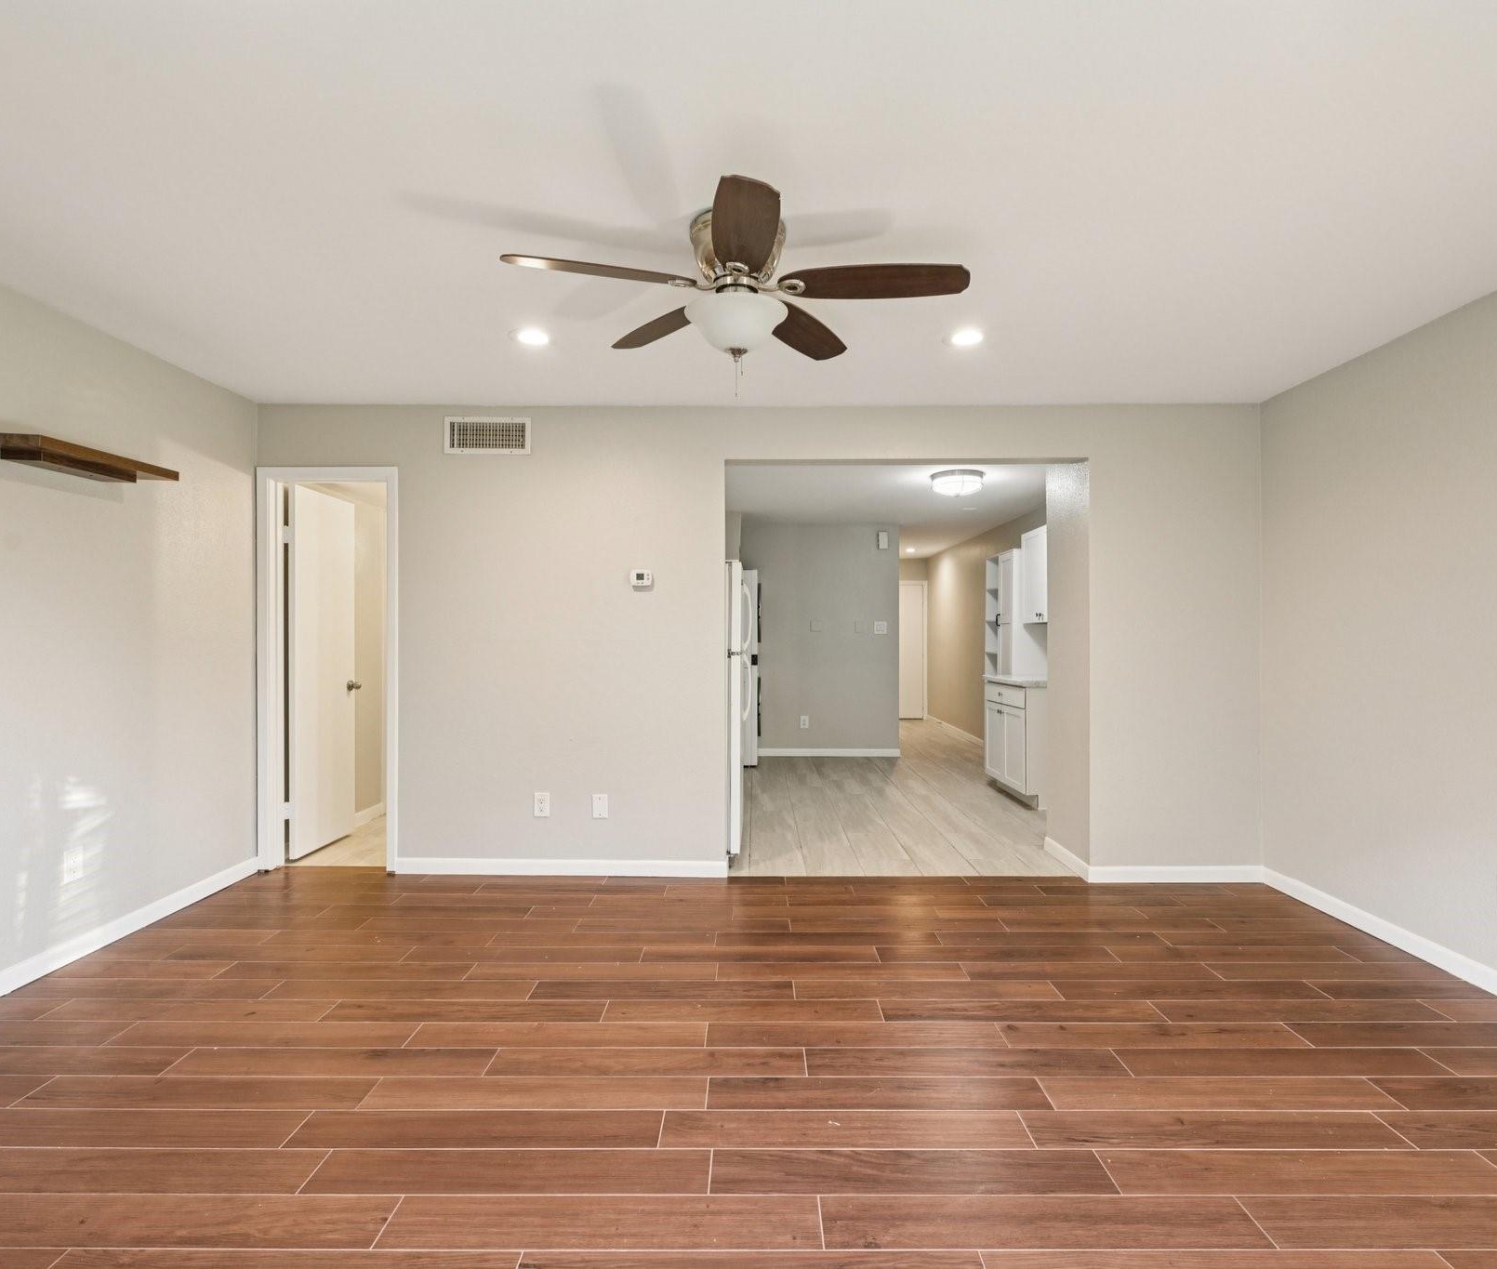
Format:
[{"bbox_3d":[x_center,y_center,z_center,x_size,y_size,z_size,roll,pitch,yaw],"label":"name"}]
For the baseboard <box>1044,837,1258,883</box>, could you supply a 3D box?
[{"bbox_3d":[2.170,1.226,4.050,0.870,0.085,0.540,0,0,0],"label":"baseboard"}]

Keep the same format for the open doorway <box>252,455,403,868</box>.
[{"bbox_3d":[-2.185,0.183,3.880,0.737,2.100,0.120,0,0,0],"label":"open doorway"}]

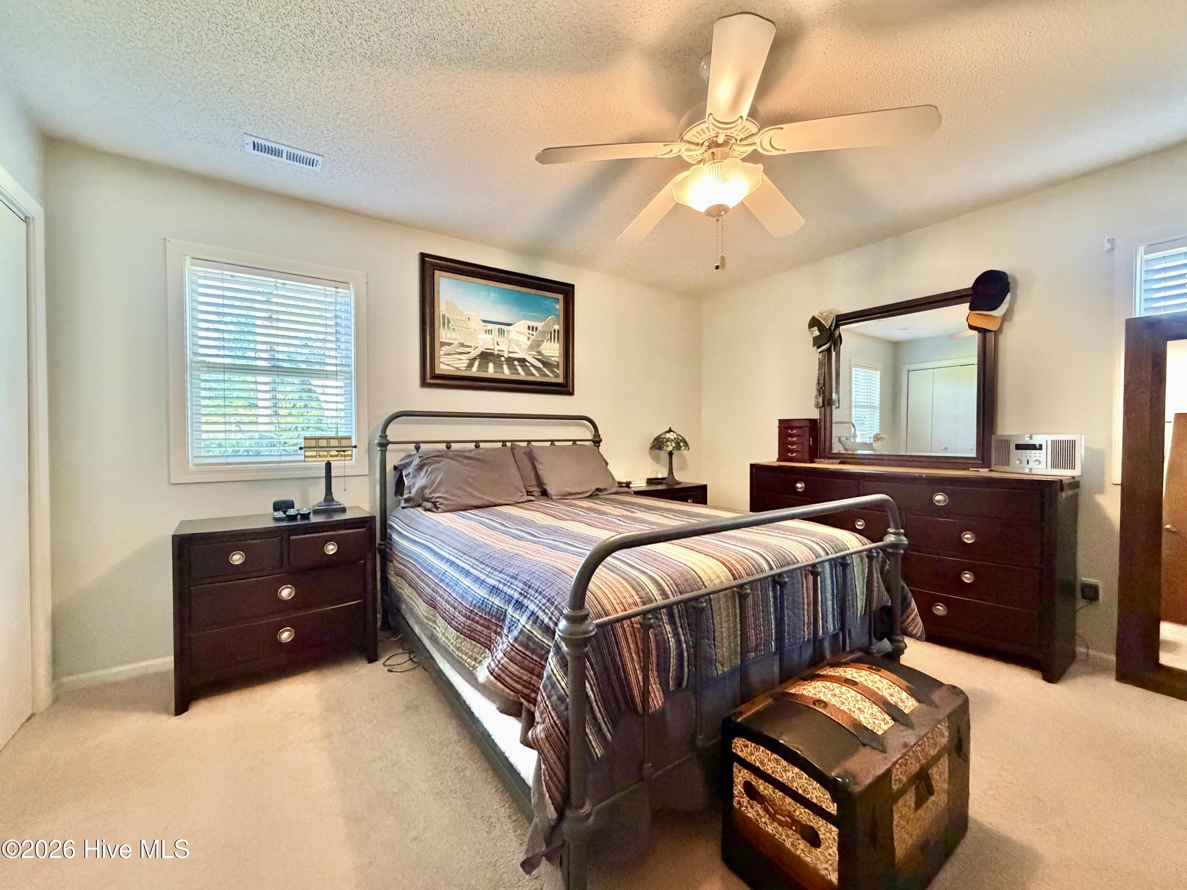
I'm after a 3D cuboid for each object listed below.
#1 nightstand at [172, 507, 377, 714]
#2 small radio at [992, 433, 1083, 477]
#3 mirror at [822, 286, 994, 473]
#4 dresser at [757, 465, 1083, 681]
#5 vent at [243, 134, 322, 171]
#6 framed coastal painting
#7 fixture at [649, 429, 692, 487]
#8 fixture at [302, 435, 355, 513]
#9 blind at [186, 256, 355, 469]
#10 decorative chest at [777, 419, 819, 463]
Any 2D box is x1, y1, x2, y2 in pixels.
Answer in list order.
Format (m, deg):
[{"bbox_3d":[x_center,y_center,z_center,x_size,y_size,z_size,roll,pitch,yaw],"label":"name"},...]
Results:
[{"bbox_3d":[-1.528,0.734,2.355,0.775,0.745,0.425,-1,1,-37],"label":"nightstand"},{"bbox_3d":[2.302,0.047,2.506,0.095,0.195,0.345,-1,1,-30],"label":"small radio"},{"bbox_3d":[1.942,-0.388,3.075,0.050,1.025,0.985,-1,1,-35],"label":"mirror"},{"bbox_3d":[1.805,0.621,2.998,0.395,0.944,1.680,-1,1,-35],"label":"dresser"},{"bbox_3d":[-1.402,-1.325,2.182,0.298,0.015,0.155,-1,1,-35],"label":"vent"},{"bbox_3d":[-0.611,-0.782,3.311,1.120,0.830,0.044,-1,1,-35],"label":"framed coastal painting"},{"bbox_3d":[0.650,0.094,4.002,0.335,0.475,0.335,0,1,0],"label":"fixture"},{"bbox_3d":[-1.422,0.157,2.584,0.270,0.400,0.165,-1,1,-35],"label":"fixture"},{"bbox_3d":[-1.720,-0.405,2.618,0.735,0.990,0.060,-1,1,-35],"label":"blind"},{"bbox_3d":[1.482,-0.030,3.465,0.140,0.315,0.250,-1,1,-35],"label":"decorative chest"}]

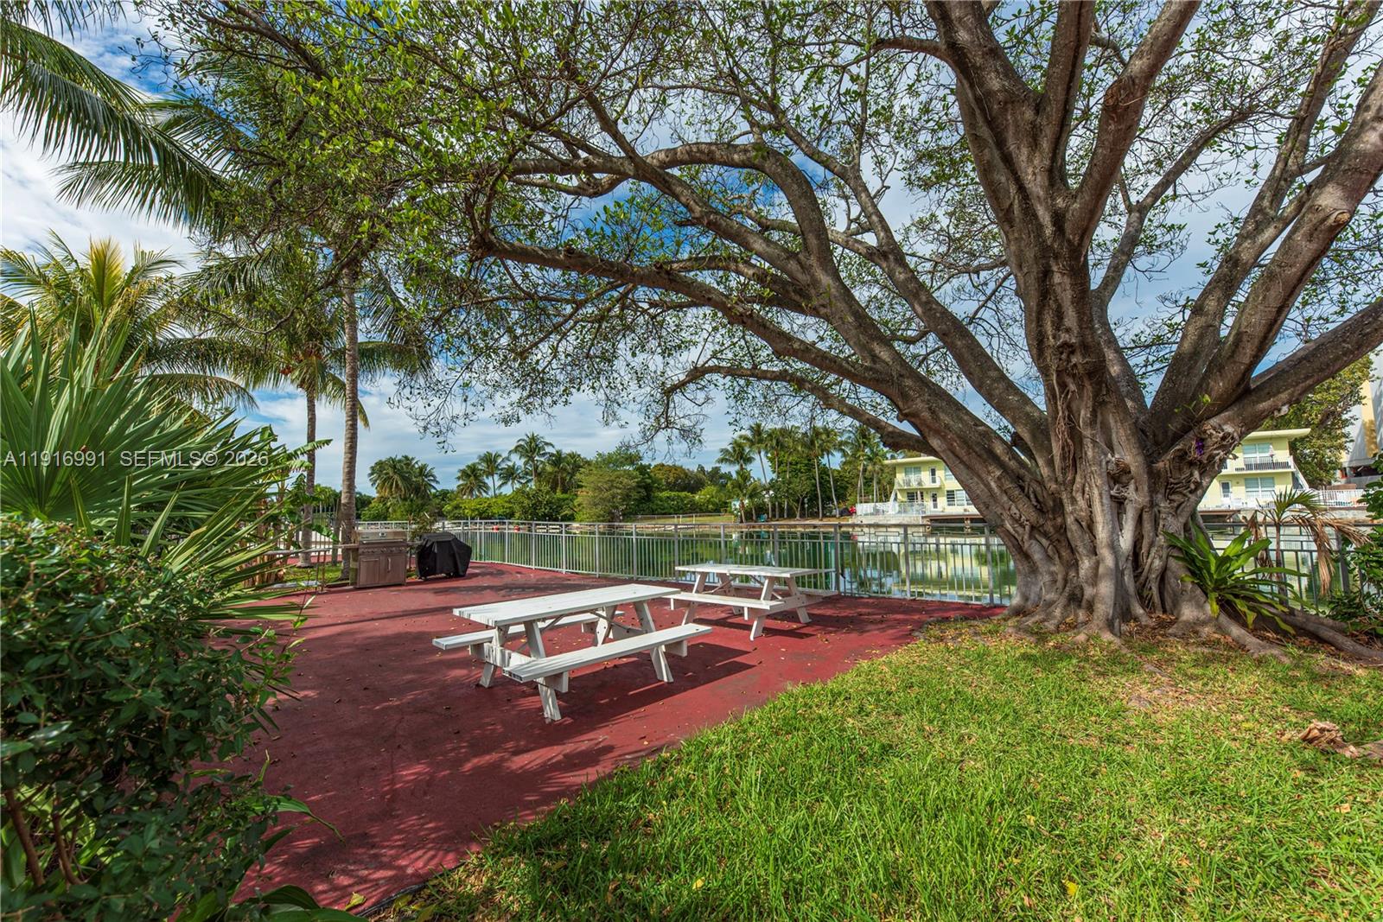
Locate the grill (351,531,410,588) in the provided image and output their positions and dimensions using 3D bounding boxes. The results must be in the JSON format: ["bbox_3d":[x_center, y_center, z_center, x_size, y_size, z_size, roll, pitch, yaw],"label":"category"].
[{"bbox_3d":[-6.623,2.062,11.519,0.880,1.160,0.600,3,-6,-37],"label":"grill"}]

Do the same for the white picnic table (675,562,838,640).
[{"bbox_3d":[0.702,1.769,7.072,1.870,0.740,1.540,-6,-7,43],"label":"white picnic table"}]

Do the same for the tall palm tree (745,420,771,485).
[{"bbox_3d":[8.287,1.136,67.459,4.400,12.152,4.400,-1,-5,7],"label":"tall palm tree"}]

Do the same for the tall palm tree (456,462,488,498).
[{"bbox_3d":[-26.920,3.776,66.000,4.000,7.160,4.000,1,-5,-22],"label":"tall palm tree"}]

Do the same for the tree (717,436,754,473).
[{"bbox_3d":[5.157,2.094,60.572,4.500,9.616,4.500,-1,-5,5],"label":"tree"}]

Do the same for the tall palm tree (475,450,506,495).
[{"bbox_3d":[-32.625,4.093,87.484,4.900,11.591,4.900,1,-5,-20],"label":"tall palm tree"}]

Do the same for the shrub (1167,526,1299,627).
[{"bbox_3d":[6.537,1.403,6.500,1.150,1.150,1.100,-6,-7,44],"label":"shrub"}]

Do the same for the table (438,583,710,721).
[{"bbox_3d":[-1.009,1.593,4.758,1.521,0.725,1.890,-6,-7,44],"label":"table"}]

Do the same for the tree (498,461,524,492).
[{"bbox_3d":[-29.367,4.985,87.562,4.500,9.834,4.500,1,-5,-18],"label":"tree"}]

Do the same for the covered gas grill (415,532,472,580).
[{"bbox_3d":[-5.882,2.206,12.794,1.130,1.070,0.640,1,-5,-27],"label":"covered gas grill"}]

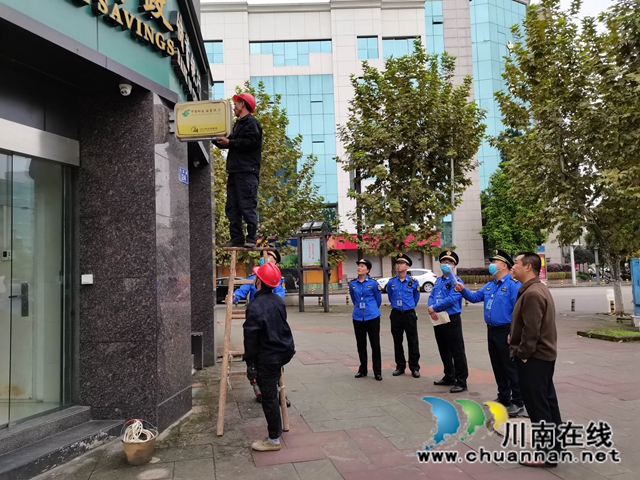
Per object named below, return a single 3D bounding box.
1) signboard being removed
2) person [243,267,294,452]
[{"bbox_3d":[-1.231,-1.258,5.080,0.570,0.380,0.140,-2,-4,8],"label":"signboard being removed"},{"bbox_3d":[-0.460,1.032,4.377,0.420,1.654,0.470,-4,-4,25],"label":"person"}]

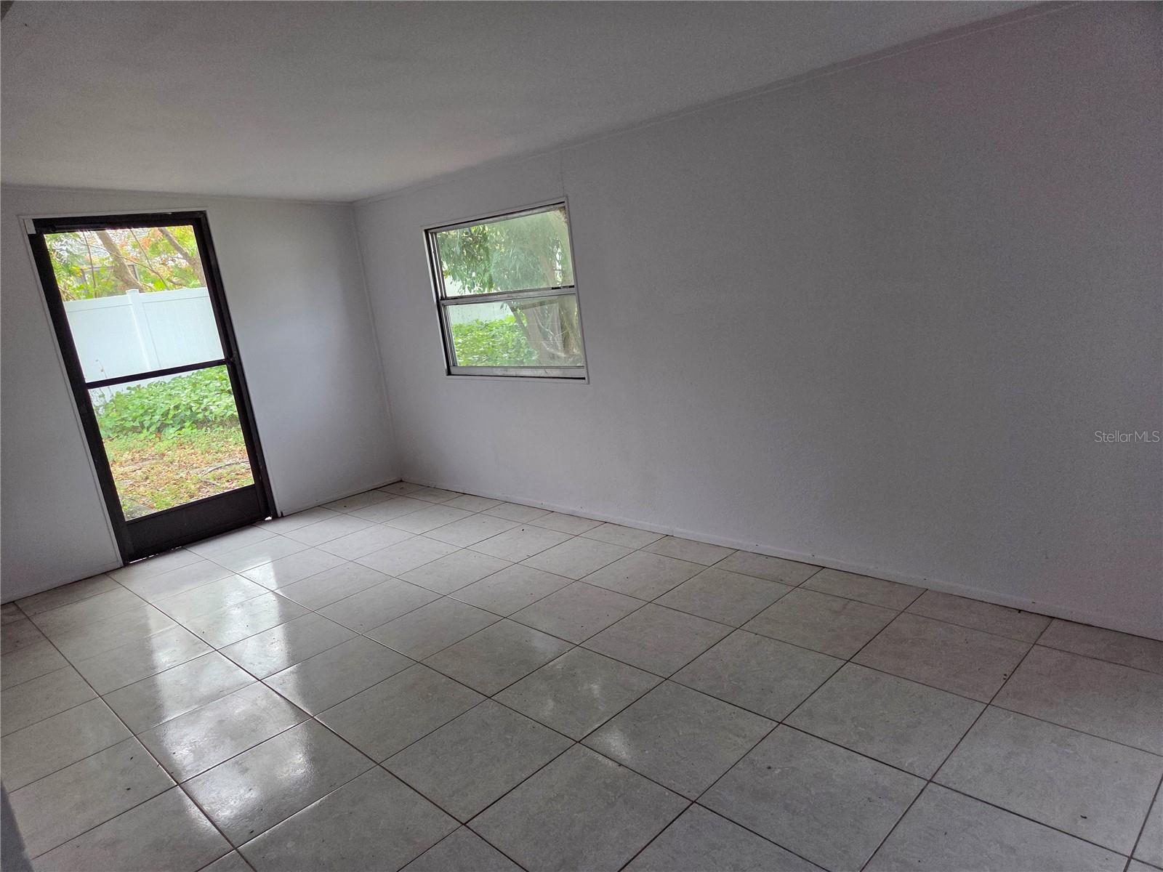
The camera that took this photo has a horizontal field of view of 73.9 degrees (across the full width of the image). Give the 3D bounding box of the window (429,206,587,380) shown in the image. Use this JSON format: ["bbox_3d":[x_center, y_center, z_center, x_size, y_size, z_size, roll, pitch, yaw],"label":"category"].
[{"bbox_3d":[-0.482,-0.851,4.784,1.345,0.977,0.100,6,18,45],"label":"window"}]

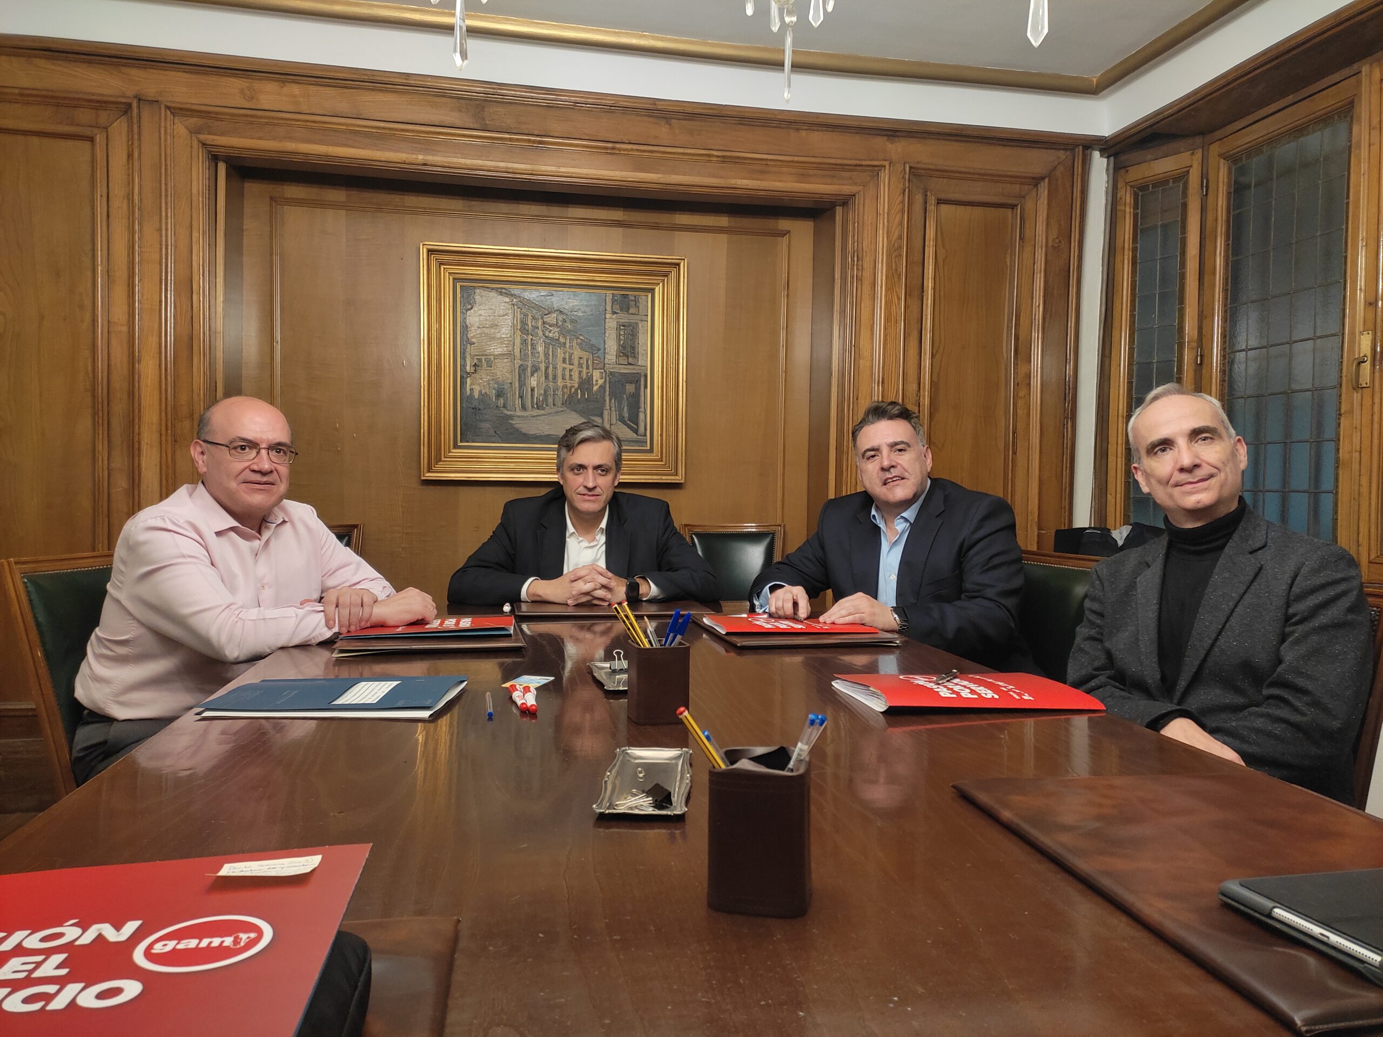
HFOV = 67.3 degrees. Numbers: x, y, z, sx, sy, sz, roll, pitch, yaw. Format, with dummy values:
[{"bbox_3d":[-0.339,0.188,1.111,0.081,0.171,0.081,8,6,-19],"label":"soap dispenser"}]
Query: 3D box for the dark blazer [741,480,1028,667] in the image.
[{"bbox_3d":[0.464,0.223,2.360,0.600,0.615,0.520,2,2,38],"label":"dark blazer"}]

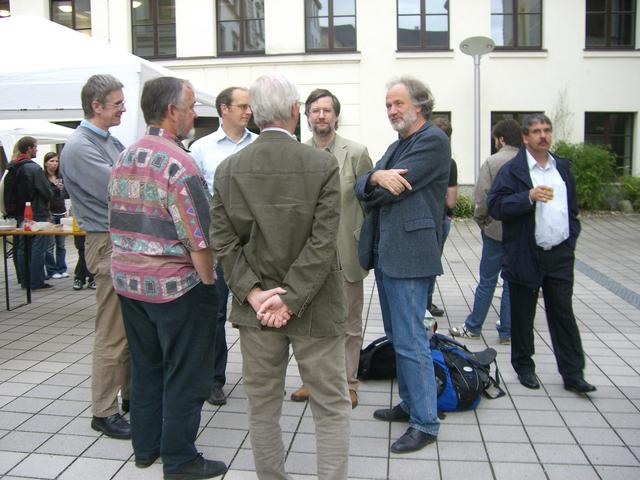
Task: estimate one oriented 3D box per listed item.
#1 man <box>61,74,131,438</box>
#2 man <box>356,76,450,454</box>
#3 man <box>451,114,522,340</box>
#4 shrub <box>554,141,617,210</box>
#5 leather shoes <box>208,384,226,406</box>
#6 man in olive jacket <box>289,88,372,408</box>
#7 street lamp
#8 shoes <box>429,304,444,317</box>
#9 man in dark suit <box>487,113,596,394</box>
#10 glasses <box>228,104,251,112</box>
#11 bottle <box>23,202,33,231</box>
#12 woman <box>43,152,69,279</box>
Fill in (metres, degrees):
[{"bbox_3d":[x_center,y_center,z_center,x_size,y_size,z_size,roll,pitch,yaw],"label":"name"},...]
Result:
[{"bbox_3d":[-1.116,0.075,3.673,0.430,1.844,0.500,2,7,16],"label":"man"},{"bbox_3d":[0.430,0.105,3.578,0.440,1.829,0.490,-3,7,-25],"label":"man"},{"bbox_3d":[1.349,-0.078,5.593,0.520,1.755,0.550,6,8,41],"label":"man"},{"bbox_3d":[6.099,-1.487,16.200,1.550,1.600,1.400,0,6,0],"label":"shrub"},{"bbox_3d":[-0.613,0.890,4.221,0.110,0.110,0.300,0,6,-7],"label":"leather shoes"},{"bbox_3d":[0.039,0.034,4.165,0.560,1.832,0.380,1,6,6],"label":"man in olive jacket"},{"bbox_3d":[3.483,-2.481,15.829,0.760,4.100,0.620,2,7,11],"label":"street lamp"},{"bbox_3d":[1.039,0.647,6.483,0.290,0.110,0.110,2,7,12],"label":"shoes"},{"bbox_3d":[1.375,0.079,4.363,0.600,1.718,0.410,-3,7,-30],"label":"man in dark suit"},{"bbox_3d":[-0.490,-0.774,4.120,0.140,0.045,0.140,4,7,30],"label":"glasses"},{"bbox_3d":[-2.768,-0.218,6.650,0.075,0.260,0.070,-1,7,-11],"label":"bottle"},{"bbox_3d":[-3.278,-0.310,8.741,0.440,1.546,0.340,-2,7,-18],"label":"woman"}]

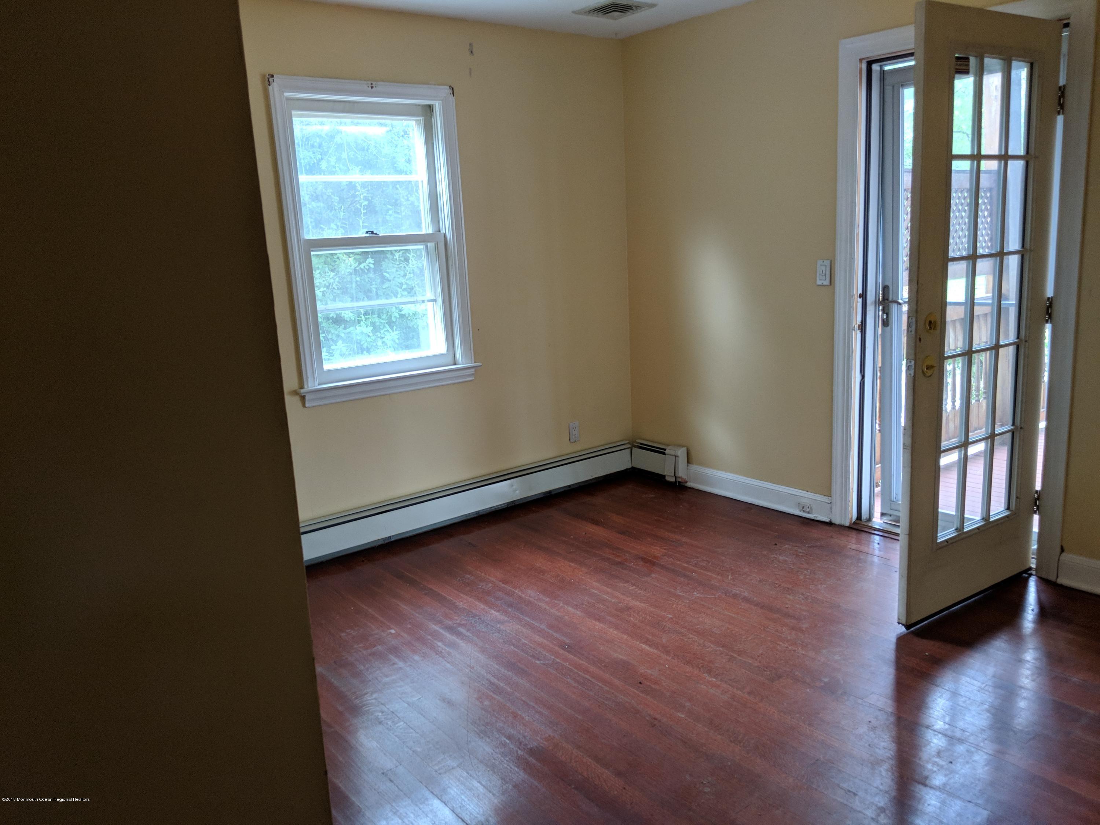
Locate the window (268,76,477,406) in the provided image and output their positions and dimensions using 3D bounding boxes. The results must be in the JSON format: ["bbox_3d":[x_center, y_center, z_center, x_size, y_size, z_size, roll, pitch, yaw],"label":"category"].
[{"bbox_3d":[-0.793,-0.796,4.020,0.955,1.423,0.115,-12,15,-36],"label":"window"}]

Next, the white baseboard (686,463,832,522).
[{"bbox_3d":[1.070,0.410,4.452,0.029,0.123,0.905,-12,15,-36],"label":"white baseboard"}]

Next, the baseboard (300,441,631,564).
[{"bbox_3d":[-0.340,0.443,4.507,2.090,0.193,0.071,-12,15,-36],"label":"baseboard"}]

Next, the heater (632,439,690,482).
[{"bbox_3d":[0.643,0.283,4.959,0.070,0.203,0.430,-12,15,-36],"label":"heater"}]

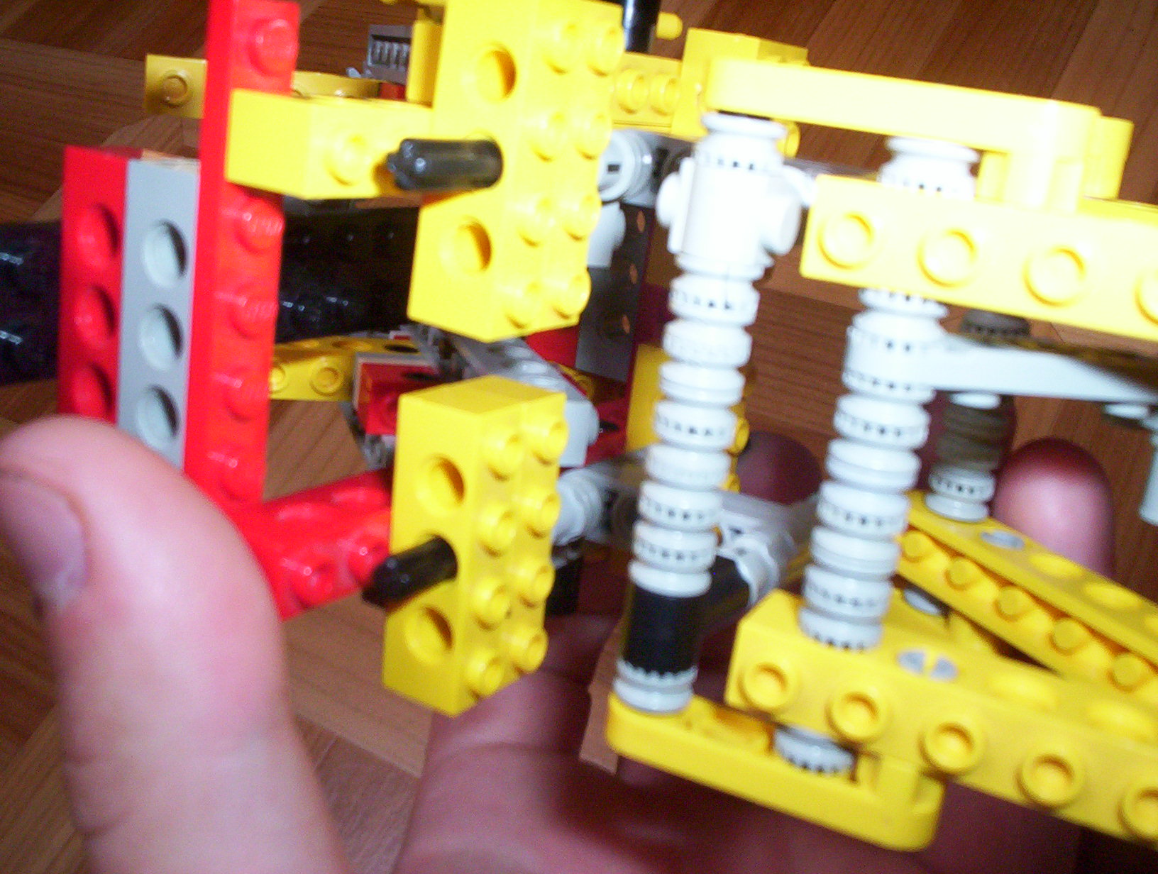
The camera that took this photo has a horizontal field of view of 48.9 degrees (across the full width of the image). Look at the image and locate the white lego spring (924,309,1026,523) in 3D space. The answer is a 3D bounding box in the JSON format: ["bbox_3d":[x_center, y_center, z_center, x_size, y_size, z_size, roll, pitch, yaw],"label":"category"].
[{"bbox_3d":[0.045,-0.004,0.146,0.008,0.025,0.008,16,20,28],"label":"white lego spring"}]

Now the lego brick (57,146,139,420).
[{"bbox_3d":[-0.046,-0.012,0.129,0.010,0.032,0.008,17,17,28],"label":"lego brick"}]

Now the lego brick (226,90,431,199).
[{"bbox_3d":[-0.018,-0.028,0.123,0.011,0.008,0.031,17,17,28],"label":"lego brick"}]

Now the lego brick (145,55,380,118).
[{"bbox_3d":[-0.045,-0.049,0.185,0.034,0.008,0.011,1,16,-18],"label":"lego brick"}]

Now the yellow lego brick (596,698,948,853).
[{"bbox_3d":[0.019,0.028,0.120,0.032,0.008,0.008,14,20,26],"label":"yellow lego brick"}]

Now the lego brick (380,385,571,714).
[{"bbox_3d":[-0.010,0.011,0.137,0.011,0.032,0.016,14,16,30],"label":"lego brick"}]

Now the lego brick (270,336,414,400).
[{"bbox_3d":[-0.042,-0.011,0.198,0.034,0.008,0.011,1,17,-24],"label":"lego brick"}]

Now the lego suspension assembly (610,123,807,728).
[{"bbox_3d":[0.011,-0.001,0.116,0.012,0.057,0.009,17,21,28],"label":"lego suspension assembly"}]

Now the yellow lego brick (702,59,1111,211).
[{"bbox_3d":[0.025,-0.024,0.102,0.032,0.008,0.008,16,20,28],"label":"yellow lego brick"}]

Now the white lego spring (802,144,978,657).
[{"bbox_3d":[0.026,-0.003,0.107,0.008,0.044,0.008,17,22,27],"label":"white lego spring"}]

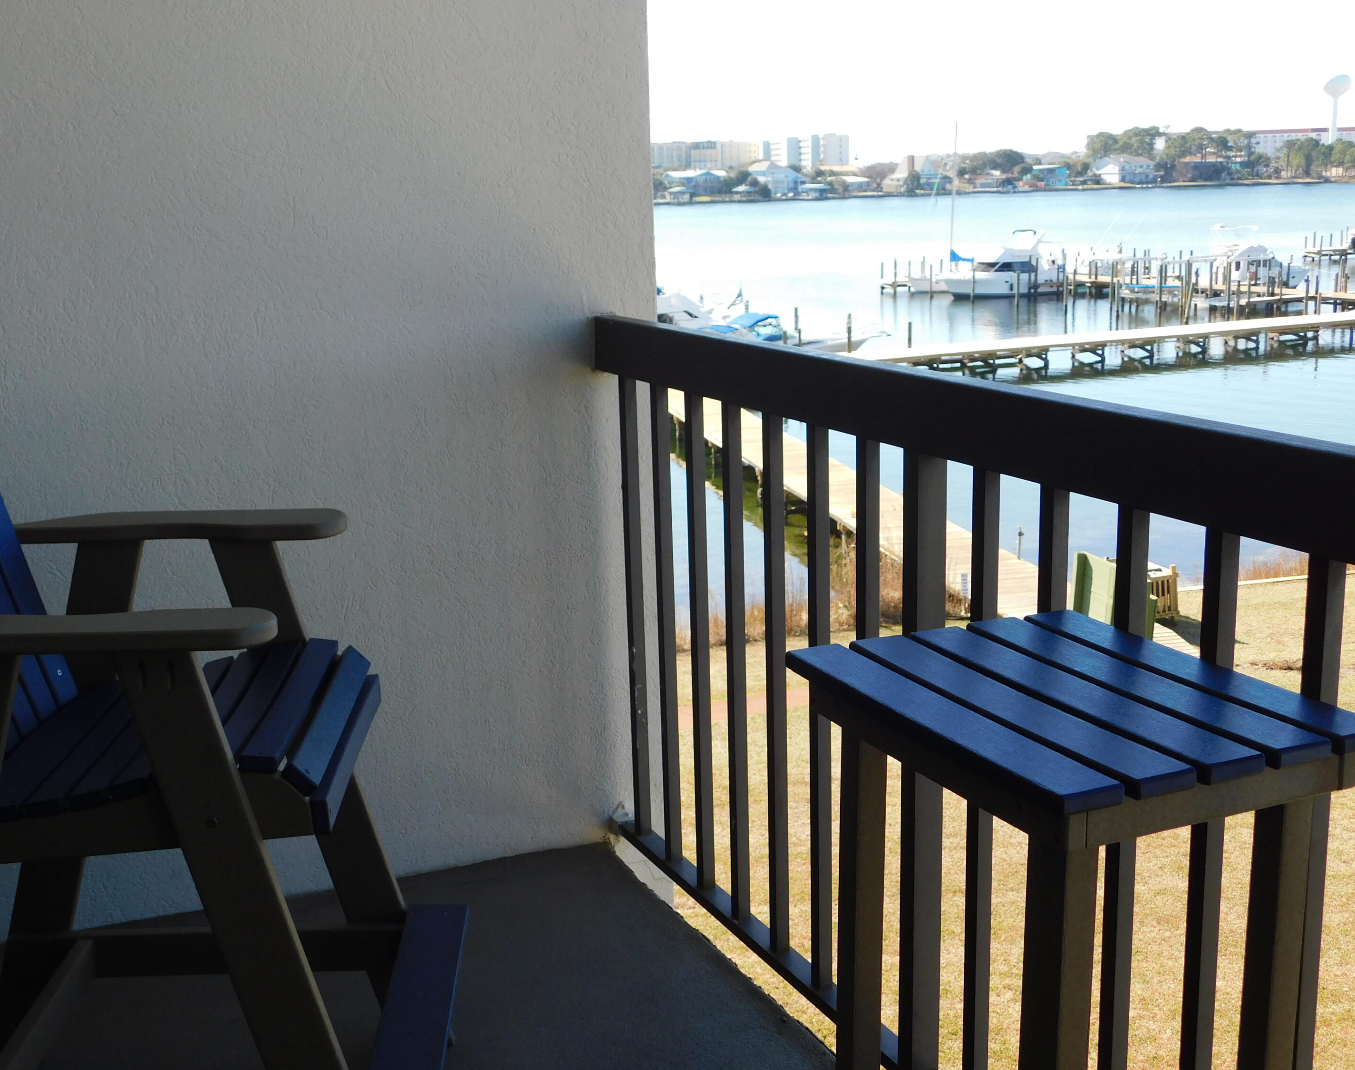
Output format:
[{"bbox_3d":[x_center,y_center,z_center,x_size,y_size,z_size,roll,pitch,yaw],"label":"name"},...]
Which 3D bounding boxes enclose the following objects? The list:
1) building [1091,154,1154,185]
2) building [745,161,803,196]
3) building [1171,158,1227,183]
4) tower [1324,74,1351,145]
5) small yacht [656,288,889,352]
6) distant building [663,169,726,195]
[{"bbox_3d":[122.169,-100.016,451.171,11.947,7.357,11.028,-6,13,-20],"label":"building"},{"bbox_3d":[25.811,-94.502,437.158,10.861,8.692,11.849,-5,13,-17],"label":"building"},{"bbox_3d":[143.407,-99.923,452.410,11.137,6.078,8.567,-6,13,-20],"label":"building"},{"bbox_3d":[257.832,-162.173,646.340,11.500,35.481,11.500,3,14,21],"label":"tower"},{"bbox_3d":[5.349,-10.076,82.826,10.400,2.900,3.400,-4,13,-10],"label":"small yacht"},{"bbox_3d":[4.697,-93.470,437.093,14.222,6.329,9.318,-5,13,-17],"label":"distant building"}]

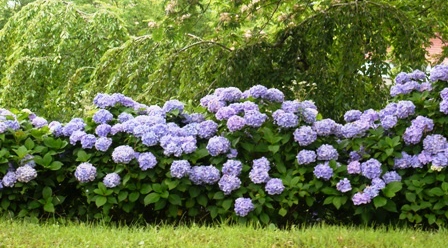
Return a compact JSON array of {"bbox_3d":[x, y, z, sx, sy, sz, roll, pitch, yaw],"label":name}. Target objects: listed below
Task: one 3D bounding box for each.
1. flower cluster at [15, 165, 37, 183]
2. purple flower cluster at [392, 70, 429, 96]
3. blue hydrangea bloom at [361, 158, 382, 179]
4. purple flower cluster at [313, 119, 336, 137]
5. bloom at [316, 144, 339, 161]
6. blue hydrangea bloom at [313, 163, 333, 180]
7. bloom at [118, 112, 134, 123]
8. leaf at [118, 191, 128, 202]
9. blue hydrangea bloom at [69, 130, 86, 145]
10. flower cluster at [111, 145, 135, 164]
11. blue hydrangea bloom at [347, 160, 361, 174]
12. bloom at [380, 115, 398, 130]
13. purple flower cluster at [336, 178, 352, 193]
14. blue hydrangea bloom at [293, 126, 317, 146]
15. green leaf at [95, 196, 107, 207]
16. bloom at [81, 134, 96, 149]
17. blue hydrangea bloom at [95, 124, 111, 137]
[{"bbox_3d":[-1.524,0.384,6.600,0.166,0.139,0.158,0,5,0],"label":"flower cluster"},{"bbox_3d":[1.611,-0.349,7.400,0.338,0.221,0.280,0,4,0],"label":"purple flower cluster"},{"bbox_3d":[1.091,0.332,6.300,0.155,0.150,0.147,0,5,0],"label":"blue hydrangea bloom"},{"bbox_3d":[0.845,0.031,7.150,0.193,0.133,0.160,0,4,0],"label":"purple flower cluster"},{"bbox_3d":[0.842,0.232,6.950,0.174,0.130,0.165,0,6,0],"label":"bloom"},{"bbox_3d":[0.782,0.377,6.750,0.154,0.134,0.145,0,5,0],"label":"blue hydrangea bloom"},{"bbox_3d":[-0.841,-0.047,7.350,0.133,0.108,0.130,0,5,0],"label":"bloom"},{"bbox_3d":[-0.808,0.581,6.850,0.076,0.086,0.050,0,4,0],"label":"leaf"},{"bbox_3d":[-1.194,0.110,6.950,0.138,0.118,0.140,0,5,0],"label":"blue hydrangea bloom"},{"bbox_3d":[-0.794,0.243,6.770,0.182,0.146,0.173,-1,5,-7],"label":"flower cluster"},{"bbox_3d":[1.050,0.353,6.900,0.105,0.105,0.110,0,4,0],"label":"blue hydrangea bloom"},{"bbox_3d":[1.359,-0.014,7.020,0.139,0.123,0.132,1,5,11],"label":"bloom"},{"bbox_3d":[0.966,0.495,6.850,0.120,0.104,0.115,0,4,0],"label":"purple flower cluster"},{"bbox_3d":[0.655,0.102,6.950,0.189,0.163,0.180,0,6,0],"label":"blue hydrangea bloom"},{"bbox_3d":[-0.990,0.622,6.850,0.091,0.088,0.045,0,-24,0],"label":"green leaf"},{"bbox_3d":[-1.127,0.148,7.120,0.133,0.120,0.126,-1,5,-9],"label":"bloom"},{"bbox_3d":[-0.996,0.054,7.050,0.128,0.103,0.130,0,5,0],"label":"blue hydrangea bloom"}]

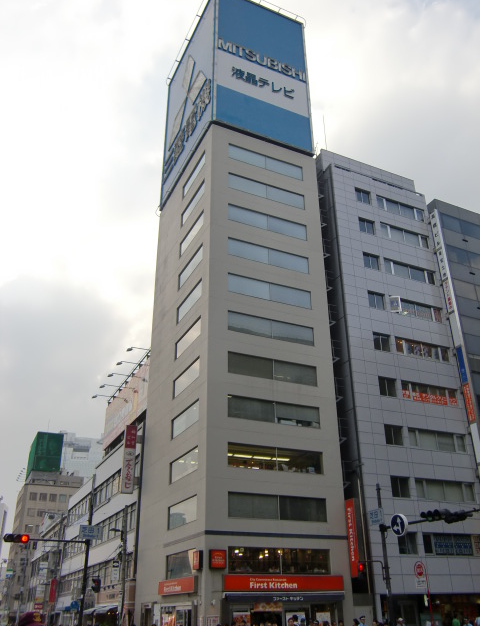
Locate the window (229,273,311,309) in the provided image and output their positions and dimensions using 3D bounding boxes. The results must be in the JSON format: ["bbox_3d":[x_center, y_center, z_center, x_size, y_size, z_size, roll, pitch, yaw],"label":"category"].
[{"bbox_3d":[2.222,-1.482,43.878,6.735,1.461,0.200,12,-30,-22],"label":"window"}]

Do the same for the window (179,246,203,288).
[{"bbox_3d":[-4.092,-3.795,51.235,0.150,1.473,5.593,11,-29,-22],"label":"window"}]

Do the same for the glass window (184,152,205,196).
[{"bbox_3d":[-3.883,-11.586,51.742,0.150,1.352,5.288,12,-29,-22],"label":"glass window"}]

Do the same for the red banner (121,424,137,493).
[{"bbox_3d":[-8.775,11.614,48.473,0.880,5.395,0.250,12,-30,-22],"label":"red banner"}]

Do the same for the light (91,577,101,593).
[{"bbox_3d":[-6.953,13.191,29.500,0.340,0.680,0.380,12,-30,-22],"label":"light"}]

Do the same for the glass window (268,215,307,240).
[{"bbox_3d":[3.764,-6.686,48.196,3.506,1.441,0.150,12,-29,-22],"label":"glass window"}]

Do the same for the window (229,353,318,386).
[{"bbox_3d":[2.461,4.224,45.287,7.414,1.600,0.150,11,-29,-22],"label":"window"}]

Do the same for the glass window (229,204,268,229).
[{"bbox_3d":[0.645,-7.323,46.897,3.369,1.441,0.150,12,-29,-22],"label":"glass window"}]

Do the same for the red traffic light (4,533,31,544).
[{"bbox_3d":[-10.865,11.012,29.700,1.220,0.420,0.350,11,-29,-22],"label":"red traffic light"}]

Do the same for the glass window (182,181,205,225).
[{"bbox_3d":[-3.745,-8.723,49.319,0.200,1.408,5.082,12,-30,-22],"label":"glass window"}]

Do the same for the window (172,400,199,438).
[{"bbox_3d":[-3.712,7.422,42.010,0.150,1.494,5.288,12,-29,-22],"label":"window"}]

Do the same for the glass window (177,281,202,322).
[{"bbox_3d":[-3.675,-0.726,45.190,0.200,1.408,5.082,12,-30,-22],"label":"glass window"}]

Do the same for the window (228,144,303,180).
[{"bbox_3d":[2.300,-13.285,54.144,7.414,1.508,0.150,11,-29,-22],"label":"window"}]

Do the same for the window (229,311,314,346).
[{"bbox_3d":[2.434,1.242,46.795,7.414,1.573,0.150,11,-29,-22],"label":"window"}]

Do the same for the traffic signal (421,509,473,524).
[{"bbox_3d":[8.225,8.085,24.300,1.450,0.420,1.250,12,-30,-22],"label":"traffic signal"}]

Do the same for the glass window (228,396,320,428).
[{"bbox_3d":[2.358,6.626,40.583,6.876,1.503,0.150,12,-29,-22],"label":"glass window"}]

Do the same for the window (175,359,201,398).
[{"bbox_3d":[-3.737,4.710,43.398,0.150,1.474,5.288,12,-29,-22],"label":"window"}]

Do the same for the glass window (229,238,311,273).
[{"bbox_3d":[2.260,-4.257,46.156,6.876,1.430,0.150,12,-29,-22],"label":"glass window"}]

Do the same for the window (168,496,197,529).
[{"bbox_3d":[-3.557,12.602,38.309,0.200,1.408,5.082,12,-30,-22],"label":"window"}]

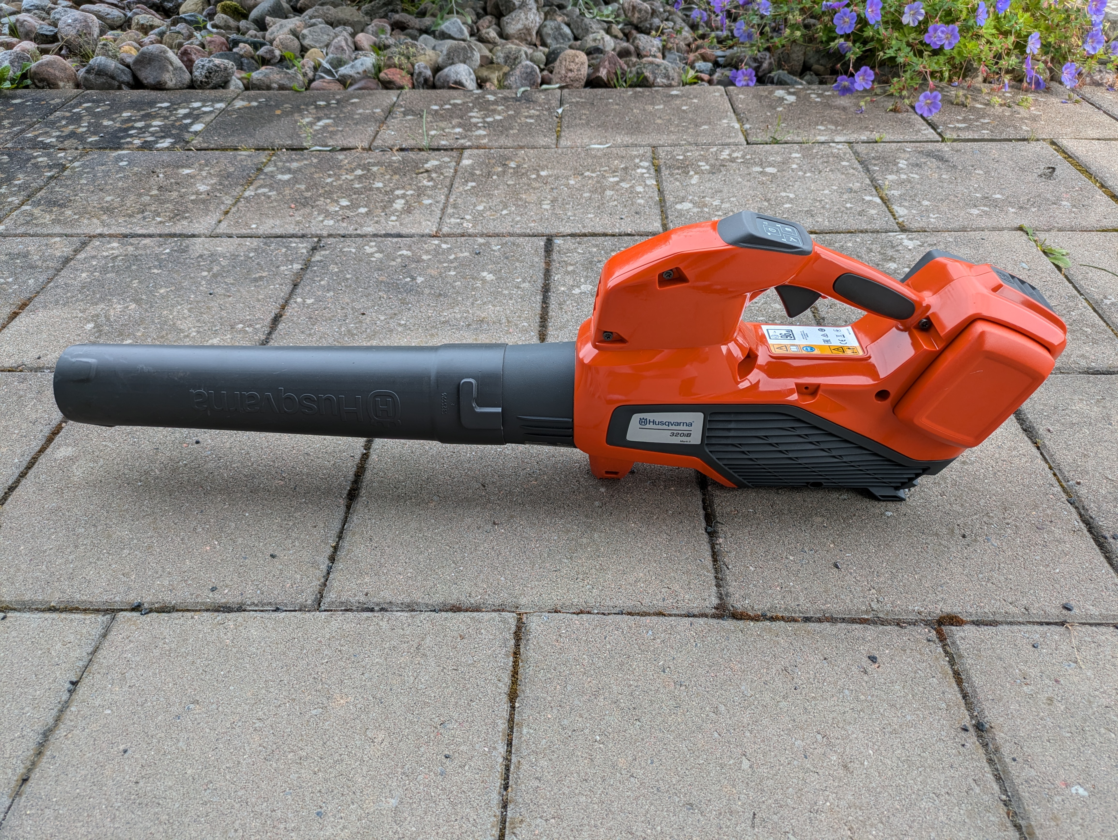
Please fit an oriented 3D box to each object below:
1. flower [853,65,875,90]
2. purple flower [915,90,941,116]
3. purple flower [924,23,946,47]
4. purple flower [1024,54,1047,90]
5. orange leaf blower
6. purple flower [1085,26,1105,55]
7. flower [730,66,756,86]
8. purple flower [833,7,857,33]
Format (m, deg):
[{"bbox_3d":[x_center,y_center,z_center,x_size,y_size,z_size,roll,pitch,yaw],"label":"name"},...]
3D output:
[{"bbox_3d":[0.601,-0.675,1.591,0.048,0.048,0.024,-8,29,-7],"label":"flower"},{"bbox_3d":[0.685,-0.589,1.502,0.050,0.048,0.022,15,28,19],"label":"purple flower"},{"bbox_3d":[0.764,-0.782,1.643,0.045,0.046,0.022,15,31,18],"label":"purple flower"},{"bbox_3d":[0.966,-0.705,1.637,0.044,0.065,0.035,27,48,30],"label":"purple flower"},{"bbox_3d":[-0.027,-0.062,0.761,0.958,0.265,0.155,1,40,3],"label":"orange leaf blower"},{"bbox_3d":[1.080,-0.764,1.627,0.046,0.054,0.028,0,28,2],"label":"purple flower"},{"bbox_3d":[0.383,-0.716,1.684,0.050,0.040,0.025,7,31,10],"label":"flower"},{"bbox_3d":[0.573,-0.800,1.615,0.048,0.050,0.022,17,29,20],"label":"purple flower"}]

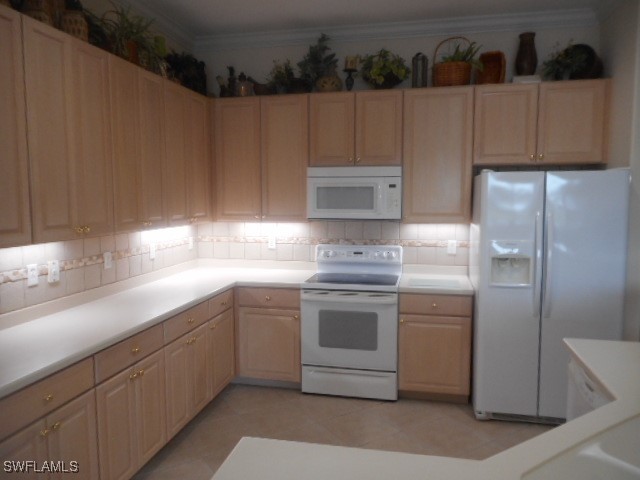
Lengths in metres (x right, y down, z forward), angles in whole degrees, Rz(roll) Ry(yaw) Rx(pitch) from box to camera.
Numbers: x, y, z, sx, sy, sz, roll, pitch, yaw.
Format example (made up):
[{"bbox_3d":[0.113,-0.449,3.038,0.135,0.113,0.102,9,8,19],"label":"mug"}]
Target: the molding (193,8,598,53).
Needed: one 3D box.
[{"bbox_3d":[0.474,-1.750,3.886,3.430,0.100,0.110,1,6,12],"label":"molding"}]

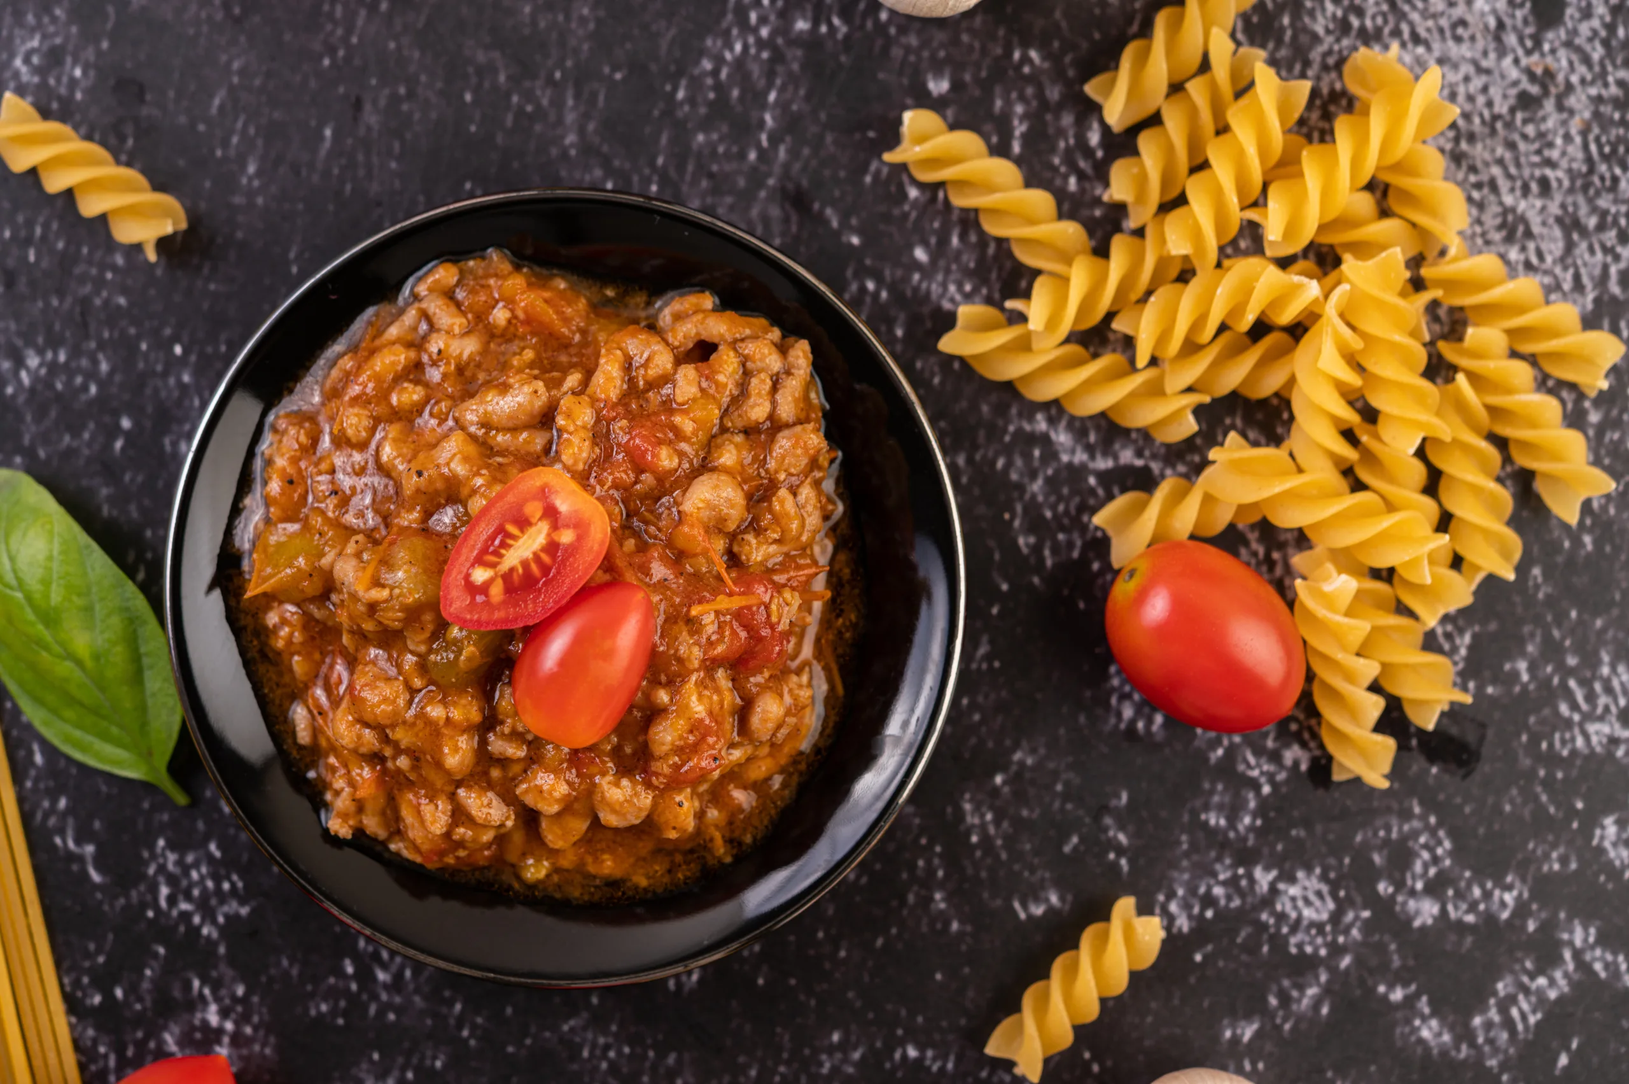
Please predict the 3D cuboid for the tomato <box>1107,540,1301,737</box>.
[{"bbox_3d":[0.060,0.015,0.417,0.035,0.026,0.026,41,90,-7],"label":"tomato"}]

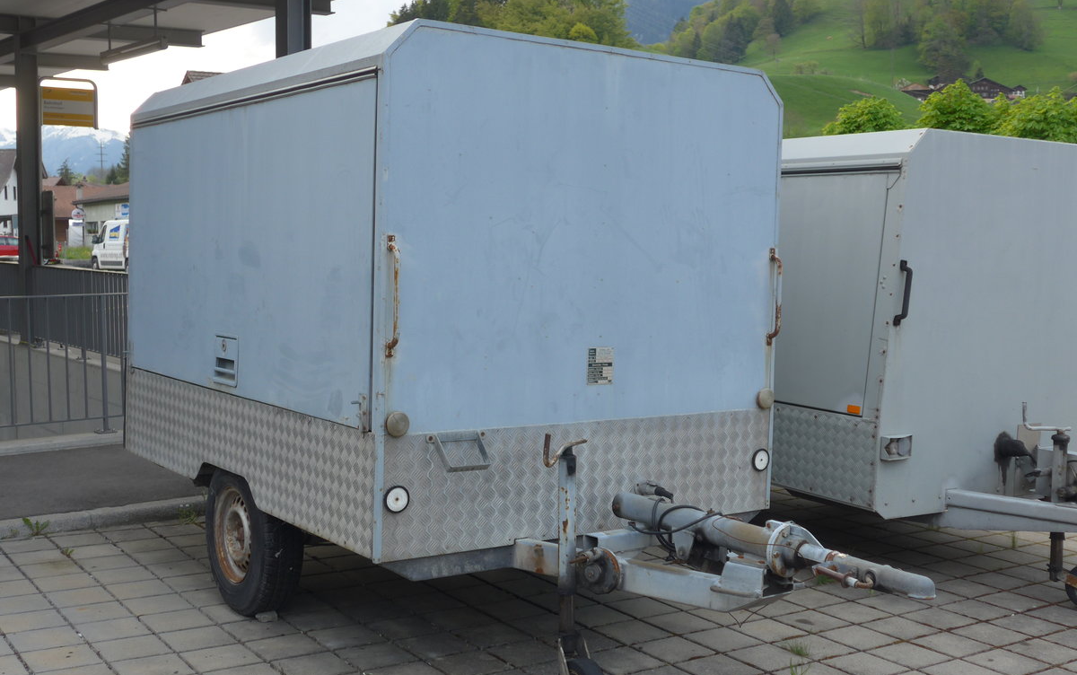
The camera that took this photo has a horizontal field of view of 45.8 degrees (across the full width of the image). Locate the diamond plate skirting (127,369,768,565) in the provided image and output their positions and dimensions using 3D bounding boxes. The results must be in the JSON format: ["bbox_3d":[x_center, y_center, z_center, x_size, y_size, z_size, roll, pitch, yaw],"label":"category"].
[{"bbox_3d":[-0.532,0.421,5.703,1.790,0.409,2.579,-1,5,-35],"label":"diamond plate skirting"}]

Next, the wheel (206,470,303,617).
[{"bbox_3d":[-1.177,0.810,5.265,0.185,0.655,0.655,-1,5,-35],"label":"wheel"}]

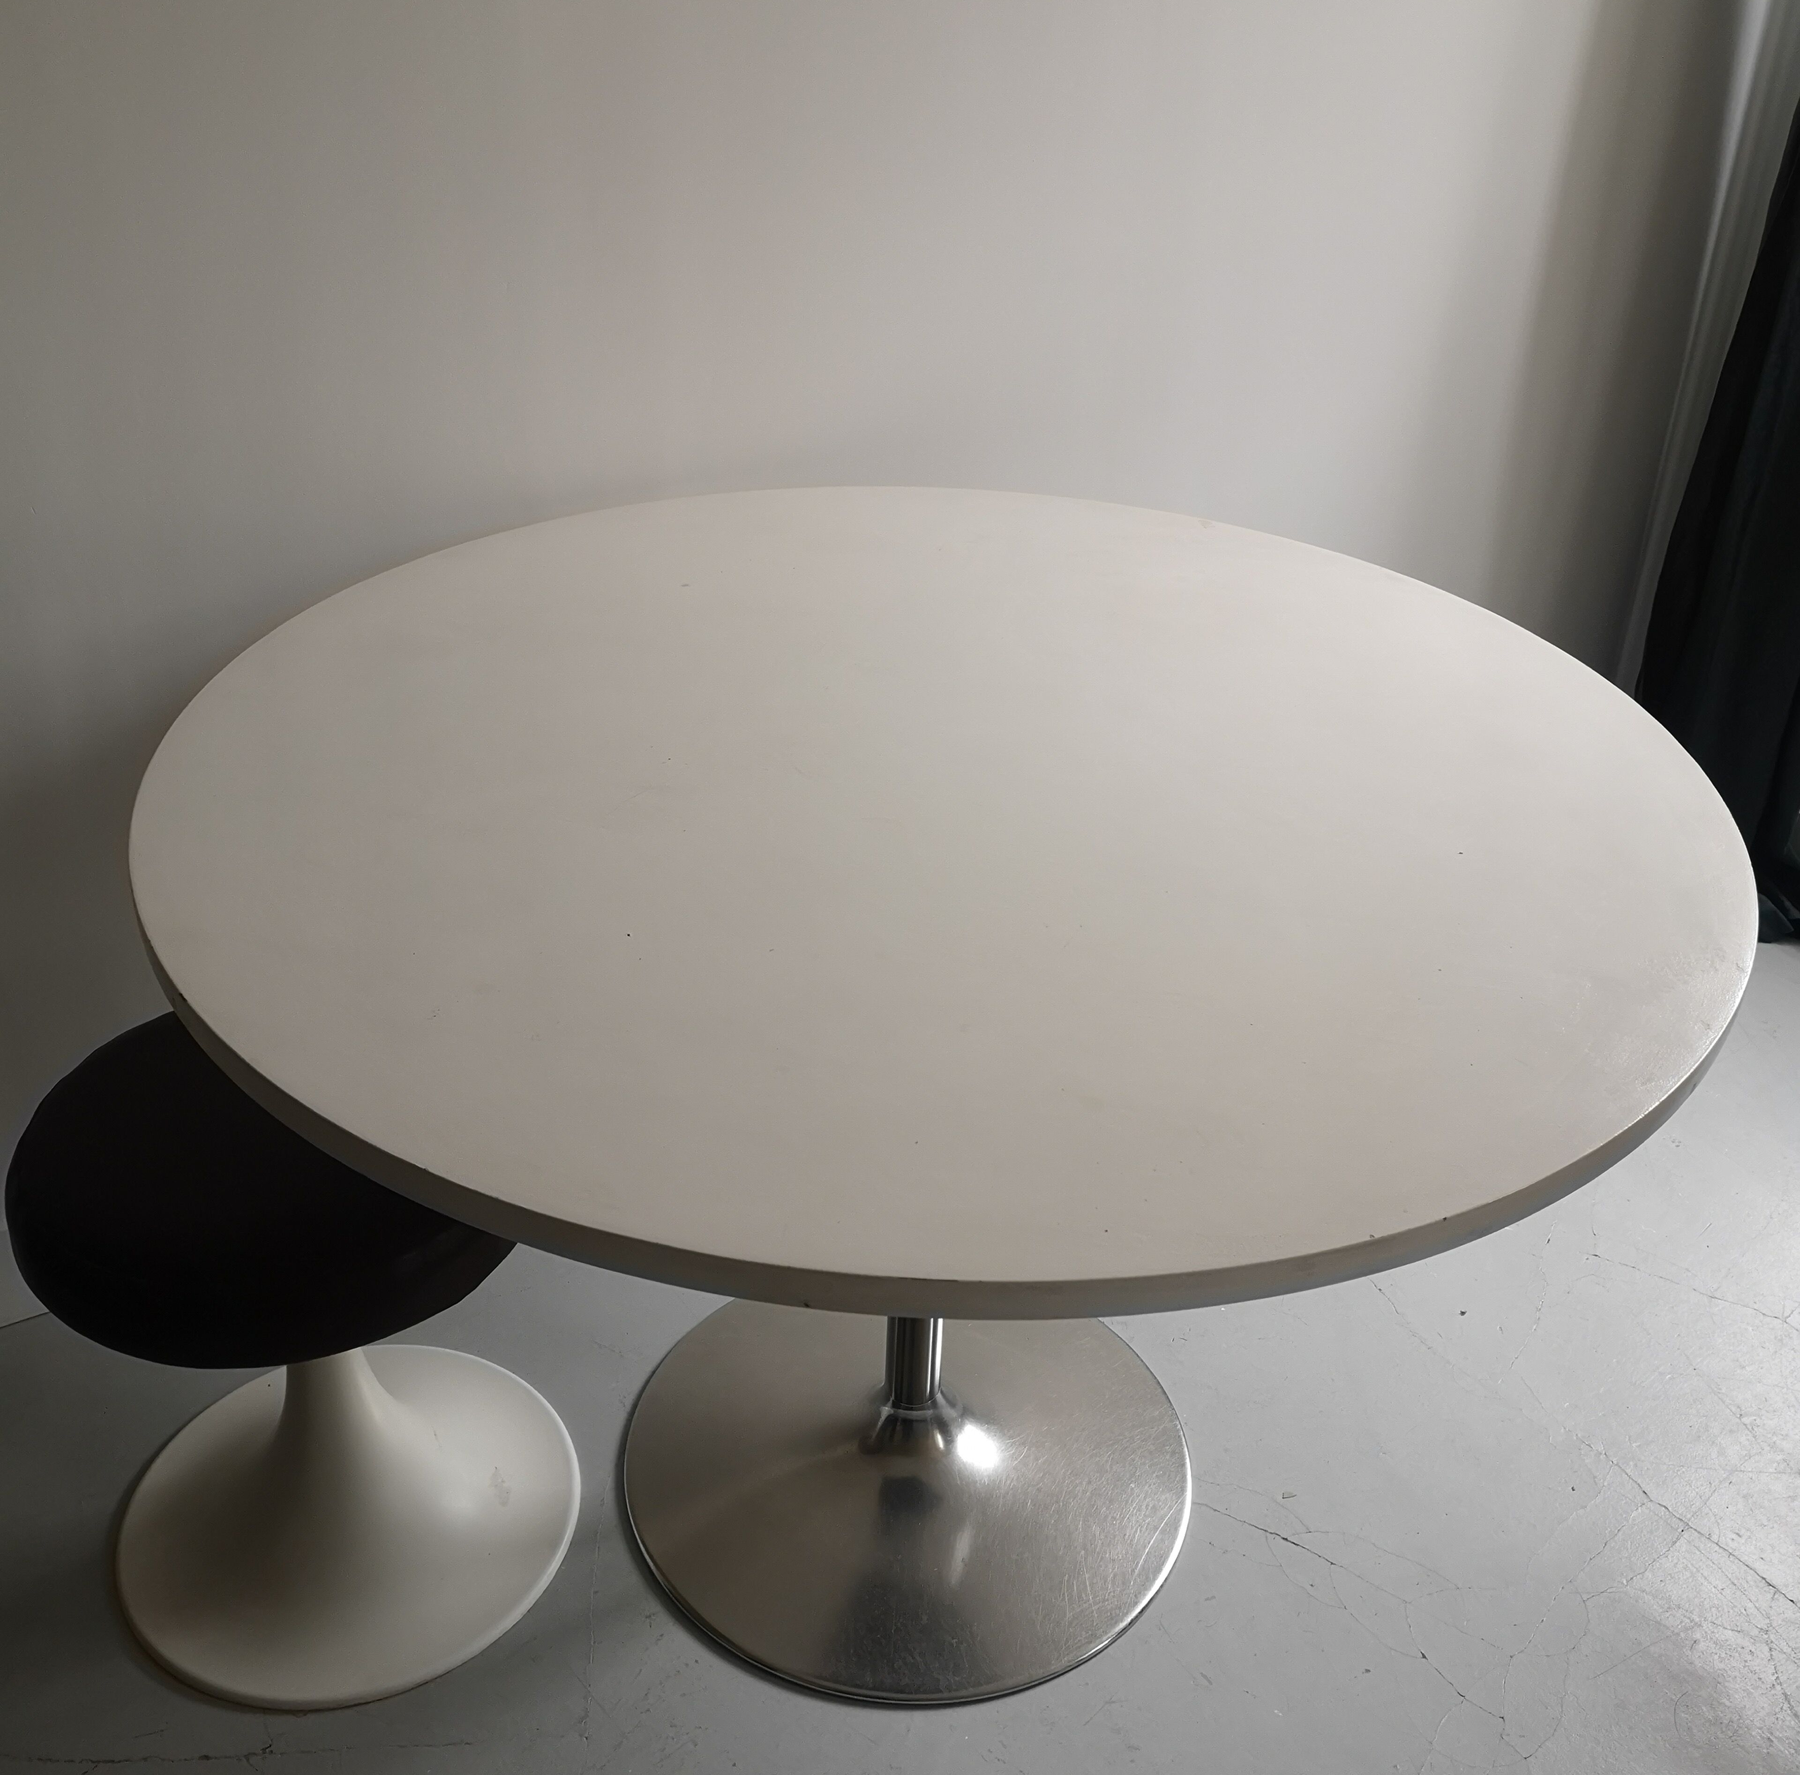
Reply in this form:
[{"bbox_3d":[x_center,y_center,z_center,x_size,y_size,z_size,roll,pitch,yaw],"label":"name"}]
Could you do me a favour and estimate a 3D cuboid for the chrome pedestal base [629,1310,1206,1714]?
[{"bbox_3d":[0.020,0.222,1.543,0.518,0.707,0.518,2,31,0],"label":"chrome pedestal base"}]

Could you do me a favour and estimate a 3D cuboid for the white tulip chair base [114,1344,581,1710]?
[{"bbox_3d":[-0.474,0.402,1.559,0.395,0.350,0.395,2,31,0],"label":"white tulip chair base"}]

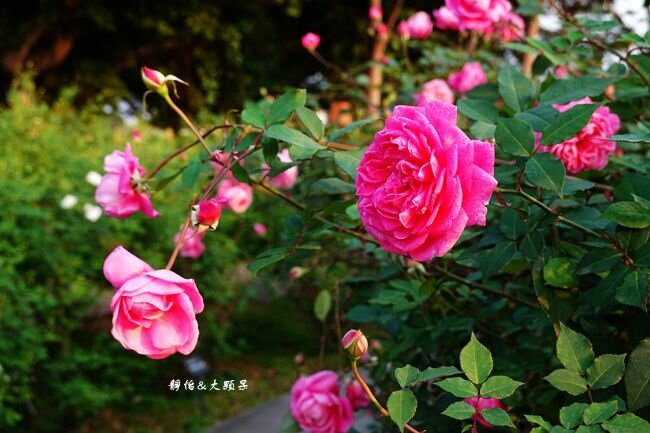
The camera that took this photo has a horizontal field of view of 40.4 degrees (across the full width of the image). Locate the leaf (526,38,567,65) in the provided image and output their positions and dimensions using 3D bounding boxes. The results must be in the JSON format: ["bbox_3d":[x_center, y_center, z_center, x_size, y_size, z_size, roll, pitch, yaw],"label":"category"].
[{"bbox_3d":[0.275,-0.206,1.100,0.019,0.014,0.062,-38,63,-15],"label":"leaf"}]

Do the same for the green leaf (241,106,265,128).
[{"bbox_3d":[-0.056,-0.076,0.700,0.028,0.008,0.017,34,64,28],"label":"green leaf"}]

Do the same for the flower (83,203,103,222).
[{"bbox_3d":[-0.631,-0.011,2.400,0.050,0.048,0.042,-1,7,-6],"label":"flower"}]

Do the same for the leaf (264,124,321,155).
[{"bbox_3d":[-0.025,-0.060,0.700,0.049,0.010,0.020,20,40,-11],"label":"leaf"}]

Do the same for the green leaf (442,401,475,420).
[{"bbox_3d":[0.097,0.141,0.640,0.023,0.015,0.007,-2,-31,-9],"label":"green leaf"}]

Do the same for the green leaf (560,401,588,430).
[{"bbox_3d":[0.240,0.189,0.840,0.020,0.032,0.007,40,-18,16],"label":"green leaf"}]

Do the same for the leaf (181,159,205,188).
[{"bbox_3d":[-0.149,-0.049,1.000,0.019,0.038,0.008,31,-6,25],"label":"leaf"}]

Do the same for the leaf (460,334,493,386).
[{"bbox_3d":[0.108,0.101,0.630,0.023,0.037,0.008,-4,-6,-1],"label":"leaf"}]

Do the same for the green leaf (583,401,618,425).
[{"bbox_3d":[0.207,0.146,0.660,0.032,0.008,0.014,-26,42,-22],"label":"green leaf"}]

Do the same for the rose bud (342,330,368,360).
[{"bbox_3d":[0.023,0.096,0.660,0.019,0.023,0.019,1,3,0],"label":"rose bud"}]

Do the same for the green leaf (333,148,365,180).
[{"bbox_3d":[0.030,-0.056,0.920,0.052,0.032,0.011,32,-26,17],"label":"green leaf"}]

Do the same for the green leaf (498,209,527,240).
[{"bbox_3d":[0.167,0.007,0.780,0.023,0.032,0.008,5,-26,2],"label":"green leaf"}]

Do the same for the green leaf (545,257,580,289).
[{"bbox_3d":[0.201,0.048,0.750,0.028,0.026,0.009,10,-11,4],"label":"green leaf"}]

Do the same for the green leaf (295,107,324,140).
[{"bbox_3d":[-0.013,-0.074,0.700,0.018,0.031,0.009,-23,-14,-37],"label":"green leaf"}]

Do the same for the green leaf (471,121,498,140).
[{"bbox_3d":[0.131,-0.072,0.720,0.027,0.008,0.020,-16,51,-13],"label":"green leaf"}]

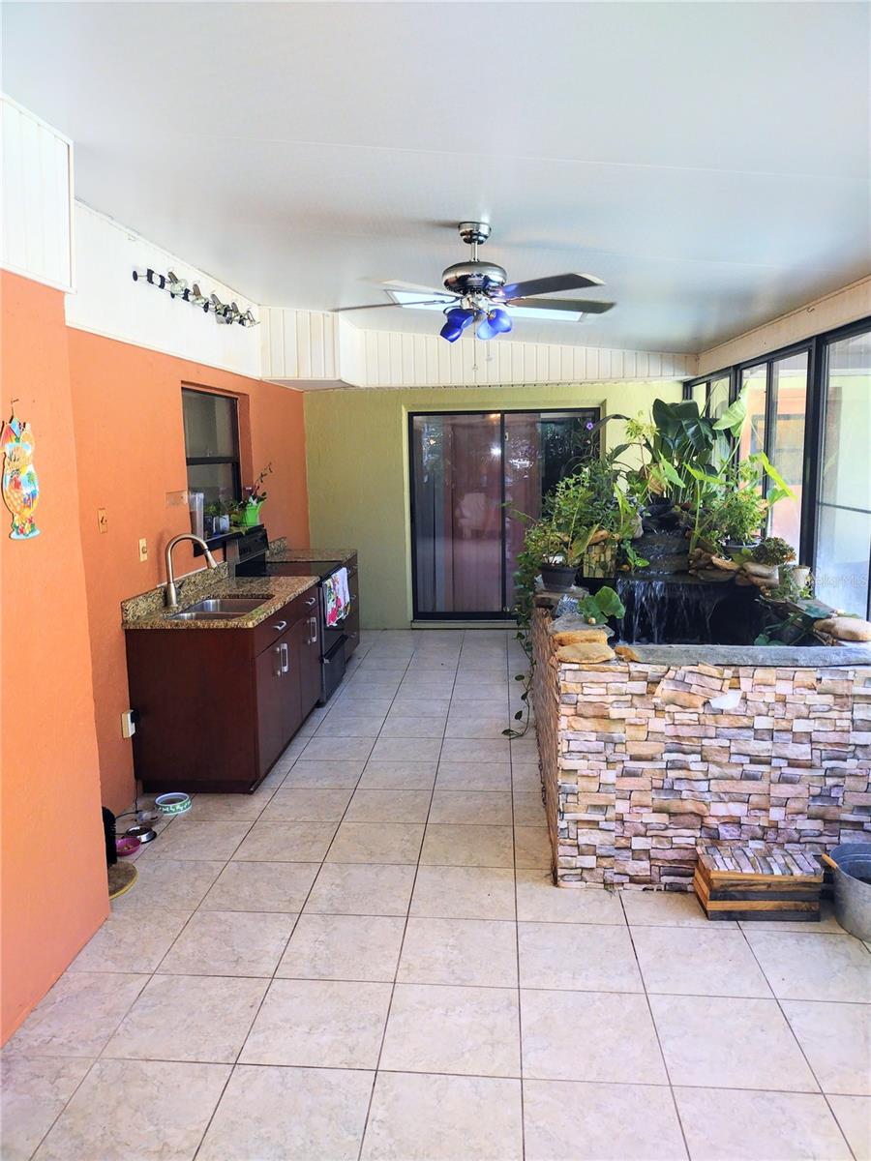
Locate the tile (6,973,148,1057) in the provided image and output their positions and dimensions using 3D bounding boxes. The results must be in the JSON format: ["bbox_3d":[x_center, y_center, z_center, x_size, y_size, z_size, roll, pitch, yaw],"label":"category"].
[{"bbox_3d":[-1.116,1.360,2.841,0.309,0.010,0.423,0,8,4],"label":"tile"}]

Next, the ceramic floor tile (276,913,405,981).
[{"bbox_3d":[-0.321,1.307,3.220,0.405,0.010,0.417,0,8,4],"label":"ceramic floor tile"}]

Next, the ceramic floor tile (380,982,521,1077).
[{"bbox_3d":[0.056,1.383,2.792,0.408,0.010,0.420,0,9,4],"label":"ceramic floor tile"}]

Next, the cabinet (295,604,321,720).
[{"bbox_3d":[-1.071,0.508,5.830,0.550,0.620,0.579,0,9,4],"label":"cabinet"}]

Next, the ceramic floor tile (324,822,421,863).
[{"bbox_3d":[-0.260,1.189,4.078,0.408,0.010,0.420,0,9,4],"label":"ceramic floor tile"}]

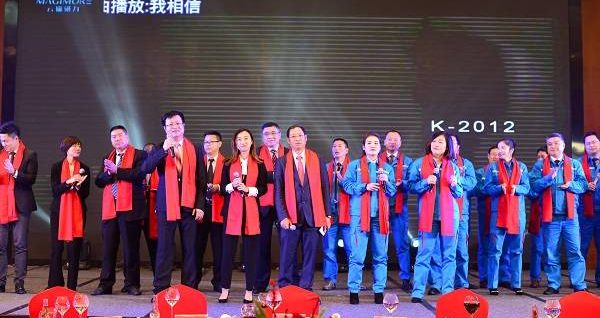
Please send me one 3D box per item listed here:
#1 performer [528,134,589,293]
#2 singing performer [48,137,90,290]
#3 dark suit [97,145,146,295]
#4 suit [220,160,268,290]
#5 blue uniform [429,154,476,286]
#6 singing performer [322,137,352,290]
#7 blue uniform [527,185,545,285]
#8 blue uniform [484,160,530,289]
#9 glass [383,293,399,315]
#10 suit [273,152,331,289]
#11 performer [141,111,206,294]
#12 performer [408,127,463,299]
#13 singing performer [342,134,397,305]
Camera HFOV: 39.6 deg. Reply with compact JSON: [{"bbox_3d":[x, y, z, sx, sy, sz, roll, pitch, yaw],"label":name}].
[{"bbox_3d":[2.756,0.585,8.849,0.560,1.700,0.400,0,-3,12],"label":"performer"},{"bbox_3d":[-2.412,0.586,8.720,0.440,1.620,0.340,1,-4,-14],"label":"singing performer"},{"bbox_3d":[-1.842,0.631,8.550,0.480,1.460,0.360,-1,-3,18],"label":"dark suit"},{"bbox_3d":[-0.541,0.645,8.200,0.470,1.290,0.340,0,-3,-3],"label":"suit"},{"bbox_3d":[1.660,0.688,9.013,0.500,1.420,0.360,0,-3,14],"label":"blue uniform"},{"bbox_3d":[0.485,0.612,9.300,0.500,1.700,0.380,0,-3,3],"label":"singing performer"},{"bbox_3d":[2.858,0.777,9.741,0.460,1.340,0.330,0,-3,11],"label":"blue uniform"},{"bbox_3d":[2.211,0.703,8.880,0.480,1.380,0.320,0,-3,7],"label":"blue uniform"},{"bbox_3d":[0.515,0.878,4.747,0.092,0.228,0.092,0,-3,0],"label":"glass"},{"bbox_3d":[0.031,0.641,8.550,0.570,1.430,0.310,0,-3,-3],"label":"suit"},{"bbox_3d":[-1.230,0.447,8.100,0.600,1.800,0.420,1,-3,-3],"label":"performer"},{"bbox_3d":[1.313,0.567,8.077,0.500,1.630,0.400,0,-3,6],"label":"performer"},{"bbox_3d":[0.653,0.560,7.947,0.490,1.620,0.360,1,-3,-3],"label":"singing performer"}]

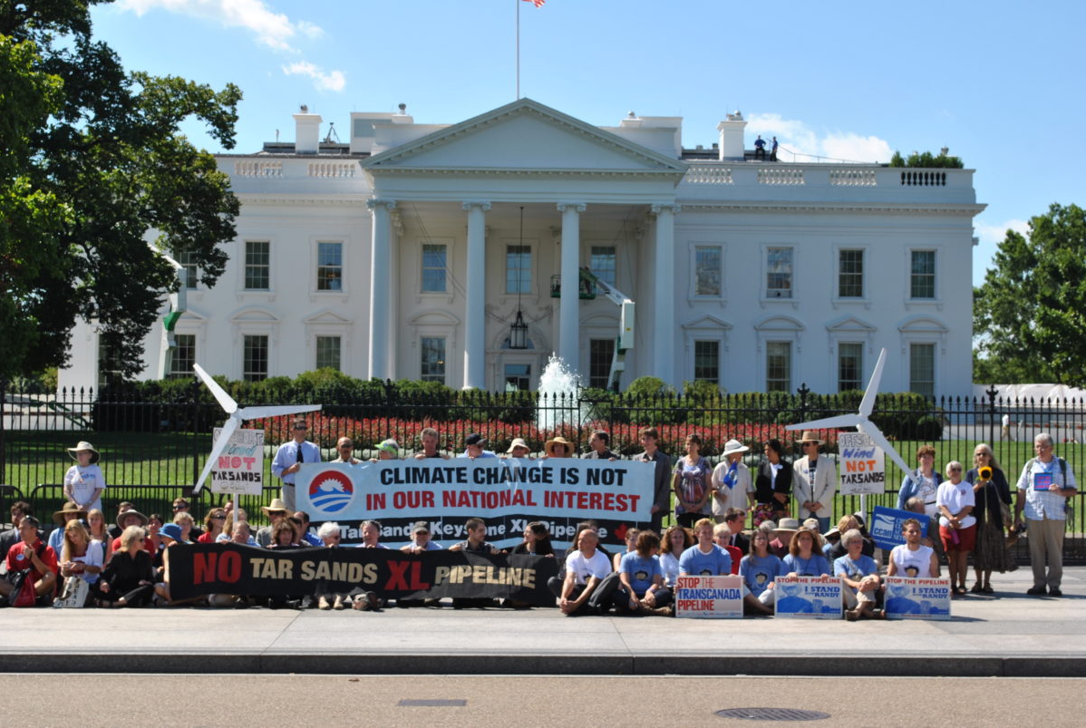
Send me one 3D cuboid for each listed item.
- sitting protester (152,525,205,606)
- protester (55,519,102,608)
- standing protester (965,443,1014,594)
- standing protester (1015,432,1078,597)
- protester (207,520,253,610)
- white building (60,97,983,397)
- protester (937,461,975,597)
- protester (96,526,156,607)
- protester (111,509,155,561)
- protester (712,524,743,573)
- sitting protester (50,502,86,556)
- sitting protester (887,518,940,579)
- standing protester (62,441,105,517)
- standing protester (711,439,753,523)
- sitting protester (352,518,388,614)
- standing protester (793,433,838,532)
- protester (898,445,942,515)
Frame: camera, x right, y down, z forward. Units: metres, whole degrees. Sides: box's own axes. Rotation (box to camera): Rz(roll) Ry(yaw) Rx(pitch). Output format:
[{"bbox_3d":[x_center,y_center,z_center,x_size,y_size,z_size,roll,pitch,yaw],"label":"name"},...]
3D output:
[{"bbox_3d":[-3.499,1.932,18.327,0.640,0.805,0.780,0,-3,11],"label":"sitting protester"},{"bbox_3d":[-4.817,2.051,19.800,0.530,0.872,0.720,0,-2,14],"label":"protester"},{"bbox_3d":[5.010,1.722,21.300,0.550,1.672,0.420,0,-2,11],"label":"standing protester"},{"bbox_3d":[5.689,1.690,21.528,0.700,1.800,0.420,0,-2,14],"label":"standing protester"},{"bbox_3d":[-3.214,2.051,19.769,0.550,0.843,0.720,0,-3,1],"label":"protester"},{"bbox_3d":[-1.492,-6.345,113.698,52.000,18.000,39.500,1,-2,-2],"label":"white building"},{"bbox_3d":[4.538,1.802,20.939,0.430,1.461,0.330,1,-3,-3],"label":"protester"},{"bbox_3d":[-4.269,2.057,19.568,0.600,0.803,0.700,1,-3,-10],"label":"protester"},{"bbox_3d":[-4.376,2.027,20.364,0.580,0.890,0.750,1,-2,-5],"label":"protester"},{"bbox_3d":[1.930,2.096,20.013,0.550,0.840,0.720,0,-2,0],"label":"protester"},{"bbox_3d":[-5.219,2.020,21.000,0.540,0.993,0.720,1,-2,-6],"label":"sitting protester"},{"bbox_3d":[3.750,2.032,19.250,0.620,0.951,0.750,1,-2,3],"label":"sitting protester"},{"bbox_3d":[-5.354,1.712,22.336,0.470,1.609,0.360,0,-3,5],"label":"standing protester"},{"bbox_3d":[2.249,1.744,22.638,0.490,1.690,0.380,1,-3,-5],"label":"standing protester"},{"bbox_3d":[-1.653,1.925,18.178,0.550,0.838,0.880,1,-3,0],"label":"sitting protester"},{"bbox_3d":[3.217,1.699,22.640,0.550,1.795,0.380,0,-3,5],"label":"standing protester"},{"bbox_3d":[4.346,1.765,22.037,0.500,1.655,0.350,1,-3,-5],"label":"protester"}]

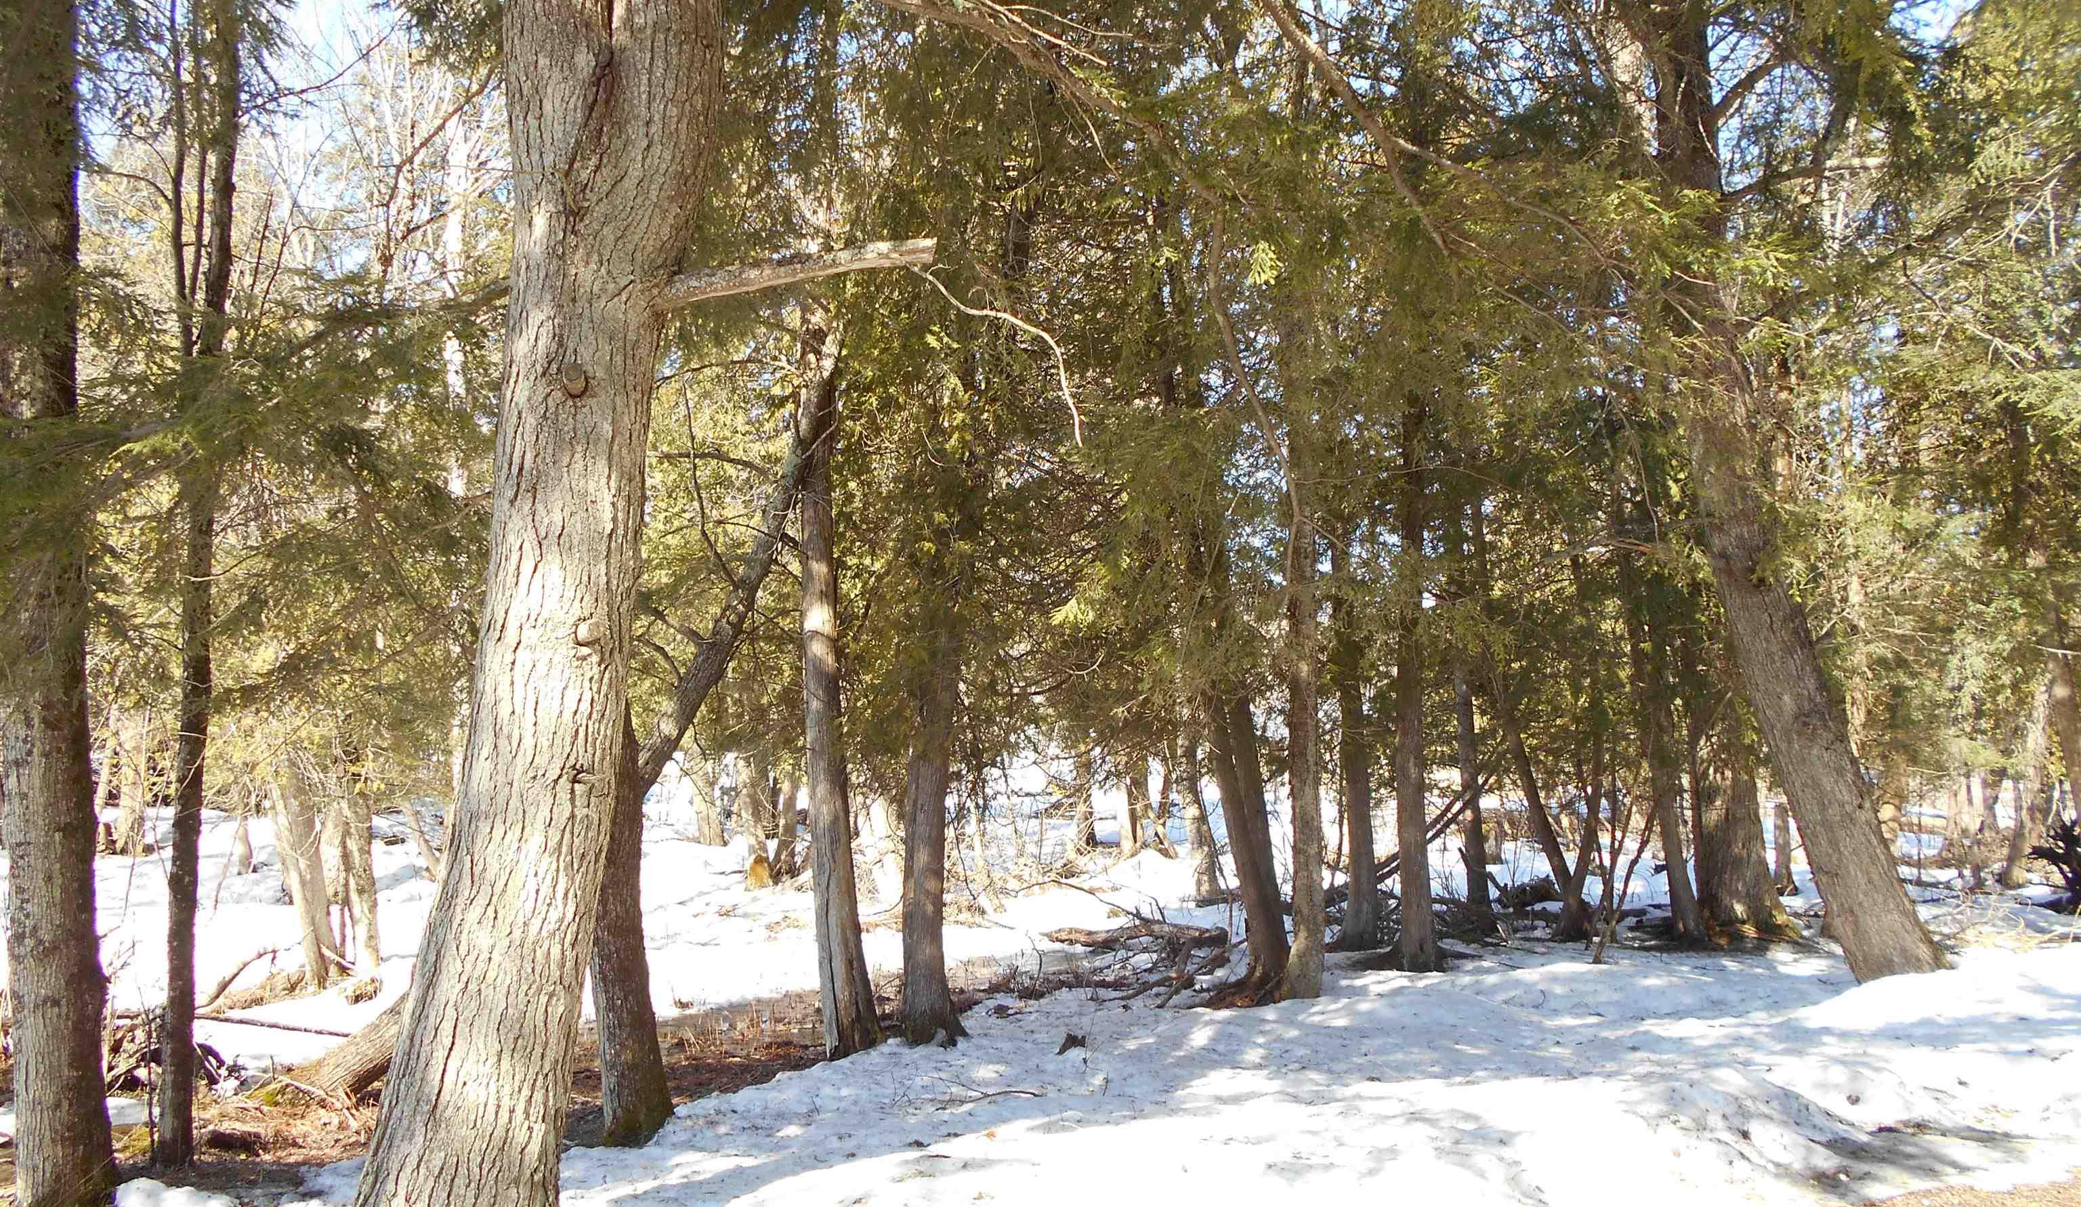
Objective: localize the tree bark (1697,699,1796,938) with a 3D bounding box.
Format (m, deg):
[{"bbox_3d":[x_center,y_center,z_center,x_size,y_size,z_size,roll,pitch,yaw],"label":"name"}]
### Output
[{"bbox_3d":[5.111,1.581,11.415,0.630,1.674,0.600,-3,-5,24],"label":"tree bark"}]

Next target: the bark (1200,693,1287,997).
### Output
[{"bbox_3d":[1.241,1.443,9.516,0.376,1.838,0.277,-7,-5,6],"label":"bark"}]

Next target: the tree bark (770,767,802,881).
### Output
[{"bbox_3d":[-2.713,2.347,16.666,0.243,1.207,0.225,5,-5,-9],"label":"tree bark"}]

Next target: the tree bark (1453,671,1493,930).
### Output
[{"bbox_3d":[3.237,1.470,11.724,0.210,1.927,0.210,-3,-4,15],"label":"tree bark"}]

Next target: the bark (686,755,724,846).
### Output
[{"bbox_3d":[-4.587,2.686,21.354,0.378,1.273,0.355,-8,-5,-13],"label":"bark"}]

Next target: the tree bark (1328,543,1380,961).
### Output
[{"bbox_3d":[2.165,0.943,10.760,0.250,2.833,0.250,-2,-4,11],"label":"tree bark"}]

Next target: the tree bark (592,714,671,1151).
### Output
[{"bbox_3d":[-1.558,1.214,5.827,0.250,1.559,0.250,-2,-4,-15],"label":"tree bark"}]

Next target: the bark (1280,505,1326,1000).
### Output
[{"bbox_3d":[1.510,0.837,8.963,0.230,2.822,0.230,-1,-4,9],"label":"bark"}]

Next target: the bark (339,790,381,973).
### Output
[{"bbox_3d":[-4.642,1.899,10.690,0.270,1.246,0.260,-2,-5,-24],"label":"bark"}]

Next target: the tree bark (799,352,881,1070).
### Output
[{"bbox_3d":[-1.010,0.475,7.787,0.275,3.499,0.259,-3,-5,-8],"label":"tree bark"}]

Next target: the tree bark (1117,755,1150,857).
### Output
[{"bbox_3d":[1.158,2.526,19.361,0.322,1.286,0.282,5,-5,4],"label":"tree bark"}]

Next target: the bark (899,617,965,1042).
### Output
[{"bbox_3d":[-0.529,1.150,7.833,0.277,2.085,0.261,2,-5,-4],"label":"bark"}]

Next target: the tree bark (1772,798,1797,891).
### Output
[{"bbox_3d":[7.301,2.379,15.360,0.192,0.903,0.192,-1,-5,25],"label":"tree bark"}]

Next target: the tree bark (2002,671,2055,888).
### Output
[{"bbox_3d":[9.942,1.791,15.707,0.310,2.165,0.278,8,-5,33],"label":"tree bark"}]

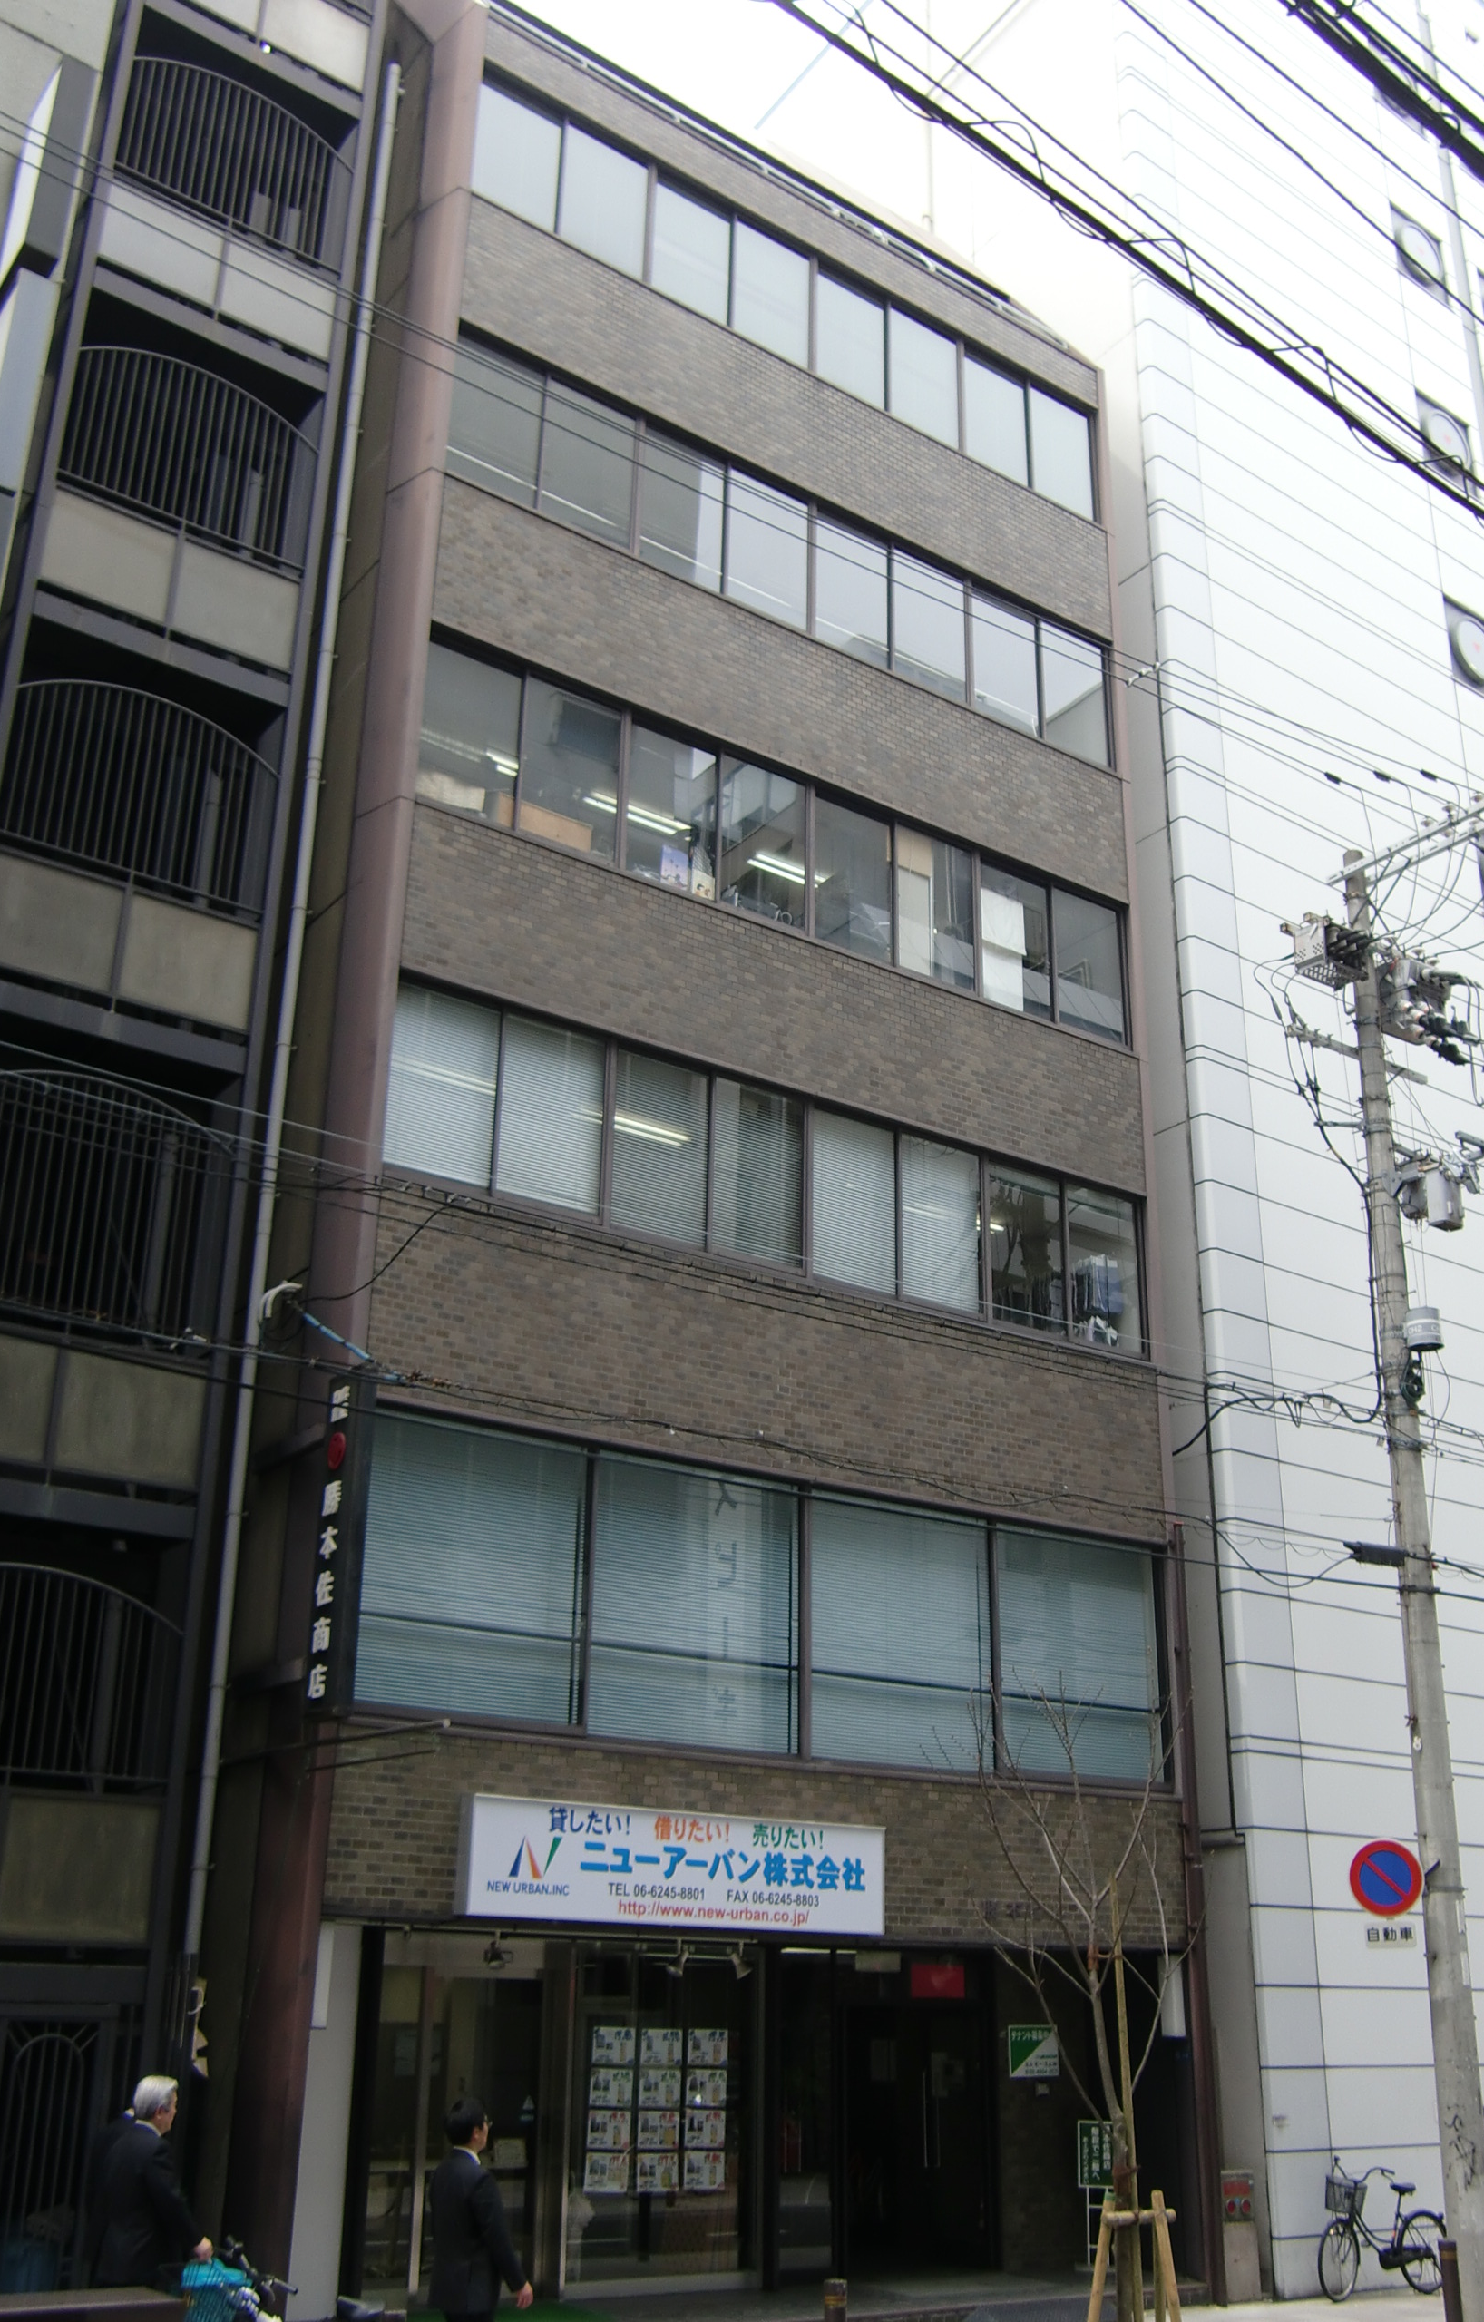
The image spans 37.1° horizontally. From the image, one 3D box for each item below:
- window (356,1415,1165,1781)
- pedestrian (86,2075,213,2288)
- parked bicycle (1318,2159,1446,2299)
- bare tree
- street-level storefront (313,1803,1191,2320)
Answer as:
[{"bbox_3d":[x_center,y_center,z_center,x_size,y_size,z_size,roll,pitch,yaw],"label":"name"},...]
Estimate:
[{"bbox_3d":[0.523,3.582,17.195,7.800,2.100,0.160,16,-26,-33],"label":"window"},{"bbox_3d":[-2.948,5.389,10.950,0.500,1.670,0.500,17,-27,-35],"label":"pedestrian"},{"bbox_3d":[5.349,8.778,18.230,1.680,1.060,0.550,17,-27,-34],"label":"parked bicycle"},{"bbox_3d":[2.074,5.231,13.400,1.150,4.000,1.100,1,-22,0],"label":"bare tree"},{"bbox_3d":[0.388,6.493,16.104,7.800,3.550,0.700,16,-26,-33],"label":"street-level storefront"}]

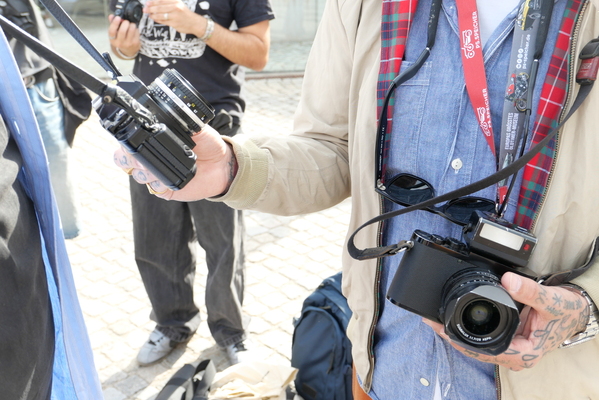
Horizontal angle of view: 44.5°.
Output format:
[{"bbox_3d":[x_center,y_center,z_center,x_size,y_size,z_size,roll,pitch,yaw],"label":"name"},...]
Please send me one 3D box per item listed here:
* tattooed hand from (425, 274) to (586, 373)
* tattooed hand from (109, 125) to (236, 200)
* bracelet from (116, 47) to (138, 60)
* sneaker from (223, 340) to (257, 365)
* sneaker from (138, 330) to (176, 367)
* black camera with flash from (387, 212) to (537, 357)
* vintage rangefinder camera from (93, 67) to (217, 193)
[{"bbox_3d":[0.199,0.115,0.700,0.148,0.083,0.085,-5,22,-13],"label":"tattooed hand"},{"bbox_3d":[-0.123,-0.036,0.720,0.117,0.075,0.090,-4,21,-10],"label":"tattooed hand"},{"bbox_3d":[-0.485,-0.416,2.060,0.067,0.018,0.058,5,46,-5],"label":"bracelet"},{"bbox_3d":[-0.222,0.517,2.678,0.105,0.115,0.290,-5,22,-12],"label":"sneaker"},{"bbox_3d":[-0.506,0.499,2.725,0.105,0.115,0.290,12,24,28],"label":"sneaker"},{"bbox_3d":[0.167,0.077,0.688,0.132,0.110,0.102,18,14,-1],"label":"black camera with flash"},{"bbox_3d":[-0.136,-0.079,0.701,0.094,0.089,0.141,-47,26,-10],"label":"vintage rangefinder camera"}]

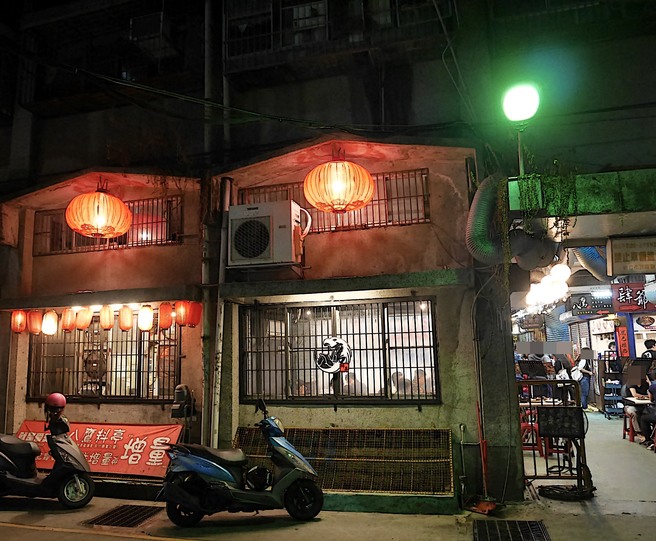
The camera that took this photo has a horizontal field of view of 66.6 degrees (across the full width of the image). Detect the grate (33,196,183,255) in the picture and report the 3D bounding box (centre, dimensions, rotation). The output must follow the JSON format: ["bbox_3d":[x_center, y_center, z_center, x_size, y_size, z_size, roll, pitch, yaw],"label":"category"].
[{"bbox_3d":[-3.100,-0.598,6.935,2.447,0.664,0.070,-4,-9,16],"label":"grate"}]

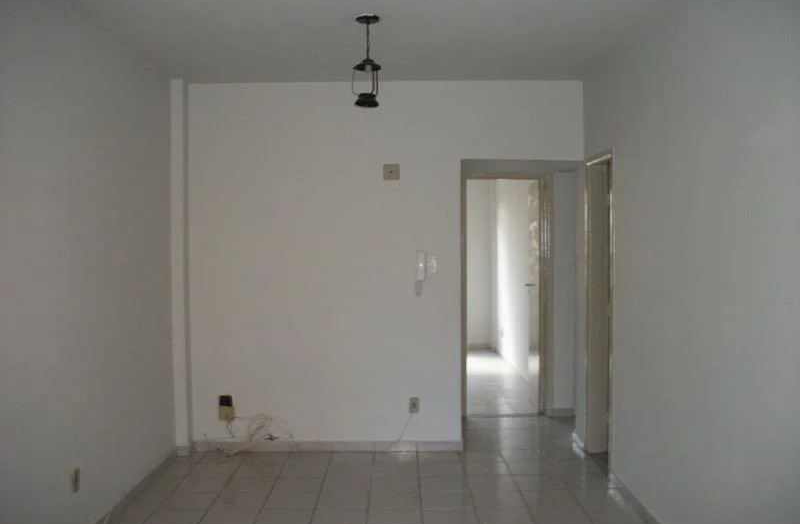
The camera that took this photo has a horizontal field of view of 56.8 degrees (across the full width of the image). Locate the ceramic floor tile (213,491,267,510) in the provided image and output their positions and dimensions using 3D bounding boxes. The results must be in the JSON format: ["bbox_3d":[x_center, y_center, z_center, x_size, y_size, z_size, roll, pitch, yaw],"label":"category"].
[{"bbox_3d":[-0.947,1.425,4.394,0.305,0.008,0.298,0,2,0],"label":"ceramic floor tile"}]

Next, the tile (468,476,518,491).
[{"bbox_3d":[0.585,1.407,4.688,0.305,0.008,0.298,0,2,0],"label":"tile"}]

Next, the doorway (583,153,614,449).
[{"bbox_3d":[1.395,0.337,4.934,0.150,2.080,0.700,-1,1,0],"label":"doorway"}]

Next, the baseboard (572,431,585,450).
[{"bbox_3d":[1.339,1.346,5.514,0.015,0.078,0.352,0,2,0],"label":"baseboard"}]

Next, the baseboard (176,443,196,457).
[{"bbox_3d":[-1.579,1.376,5.381,0.104,0.075,0.015,0,1,0],"label":"baseboard"}]

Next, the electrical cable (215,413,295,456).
[{"bbox_3d":[-1.059,1.246,5.342,0.573,0.294,0.079,0,2,0],"label":"electrical cable"}]

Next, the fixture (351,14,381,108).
[{"bbox_3d":[-0.174,-1.041,3.840,0.150,0.475,0.150,-1,1,0],"label":"fixture"}]

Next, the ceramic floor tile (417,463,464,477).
[{"bbox_3d":[0.280,1.414,5.034,0.307,0.010,0.285,0,2,0],"label":"ceramic floor tile"}]

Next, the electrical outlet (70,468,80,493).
[{"bbox_3d":[-1.583,1.067,3.612,0.014,0.112,0.073,-1,1,0],"label":"electrical outlet"}]

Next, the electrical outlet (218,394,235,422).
[{"bbox_3d":[-1.261,1.065,5.361,0.114,0.200,0.030,0,2,0],"label":"electrical outlet"}]

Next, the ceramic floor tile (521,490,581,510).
[{"bbox_3d":[0.902,1.430,4.457,0.307,0.010,0.285,0,2,0],"label":"ceramic floor tile"}]

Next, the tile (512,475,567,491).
[{"bbox_3d":[0.895,1.417,4.721,0.302,0.010,0.298,0,1,0],"label":"tile"}]

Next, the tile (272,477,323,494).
[{"bbox_3d":[-0.635,1.406,4.671,0.300,0.010,0.300,-1,1,0],"label":"tile"}]

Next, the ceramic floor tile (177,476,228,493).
[{"bbox_3d":[-1.241,1.411,4.669,0.300,0.010,0.300,-1,1,0],"label":"ceramic floor tile"}]

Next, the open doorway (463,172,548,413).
[{"bbox_3d":[0.927,0.304,6.469,0.771,2.088,0.140,0,2,0],"label":"open doorway"}]

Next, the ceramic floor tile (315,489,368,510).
[{"bbox_3d":[-0.336,1.431,4.422,0.302,0.010,0.298,0,1,0],"label":"ceramic floor tile"}]

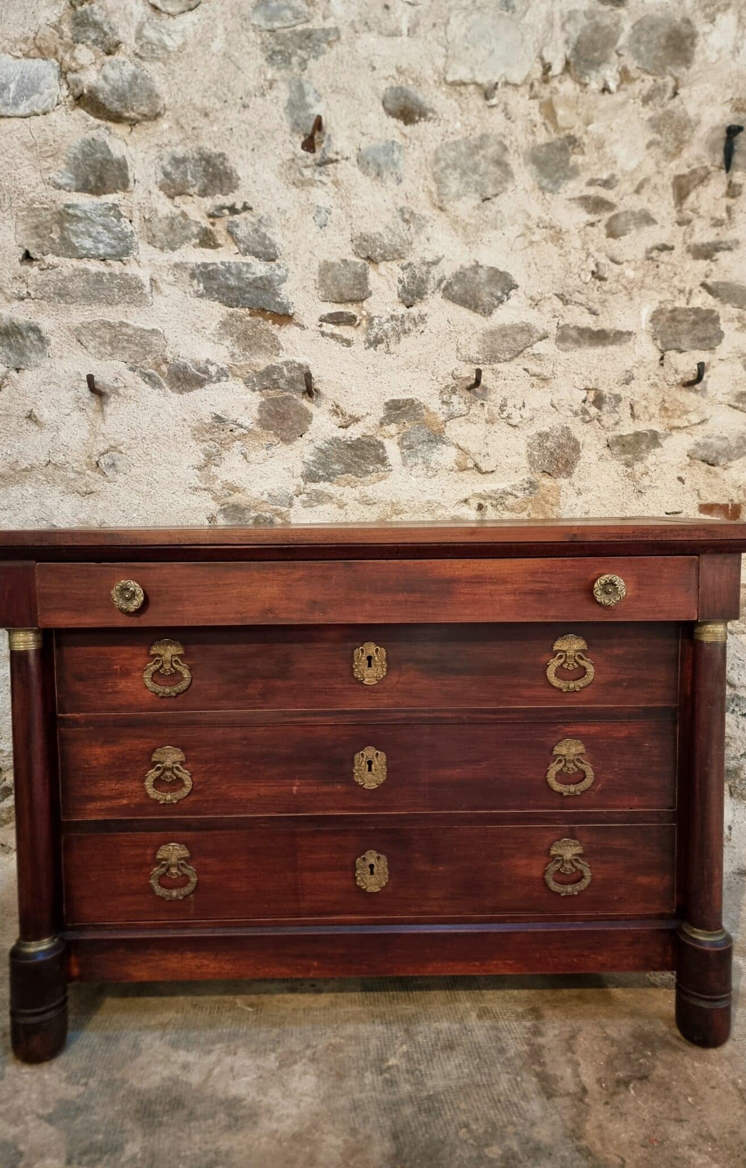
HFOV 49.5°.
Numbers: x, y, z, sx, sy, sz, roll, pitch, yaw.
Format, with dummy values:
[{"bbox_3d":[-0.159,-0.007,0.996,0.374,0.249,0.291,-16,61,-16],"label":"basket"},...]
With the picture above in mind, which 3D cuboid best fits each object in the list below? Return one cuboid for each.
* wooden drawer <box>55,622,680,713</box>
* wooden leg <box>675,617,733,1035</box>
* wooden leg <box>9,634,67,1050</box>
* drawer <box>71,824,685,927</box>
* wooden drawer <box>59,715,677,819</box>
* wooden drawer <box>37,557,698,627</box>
[{"bbox_3d":[-0.008,0.131,1.581,1.086,0.157,0.357,-1,4,-1],"label":"wooden drawer"},{"bbox_3d":[0.565,0.422,1.376,0.089,0.731,0.089,-1,4,-1],"label":"wooden leg"},{"bbox_3d":[-0.564,0.433,1.350,0.089,0.731,0.089,-1,4,-1],"label":"wooden leg"},{"bbox_3d":[-0.005,0.503,1.610,1.086,0.164,0.357,-1,4,-1],"label":"drawer"},{"bbox_3d":[-0.006,0.312,1.595,1.086,0.168,0.357,-1,4,-1],"label":"wooden drawer"},{"bbox_3d":[-0.007,-0.002,1.501,1.062,0.104,0.407,-1,4,-1],"label":"wooden drawer"}]

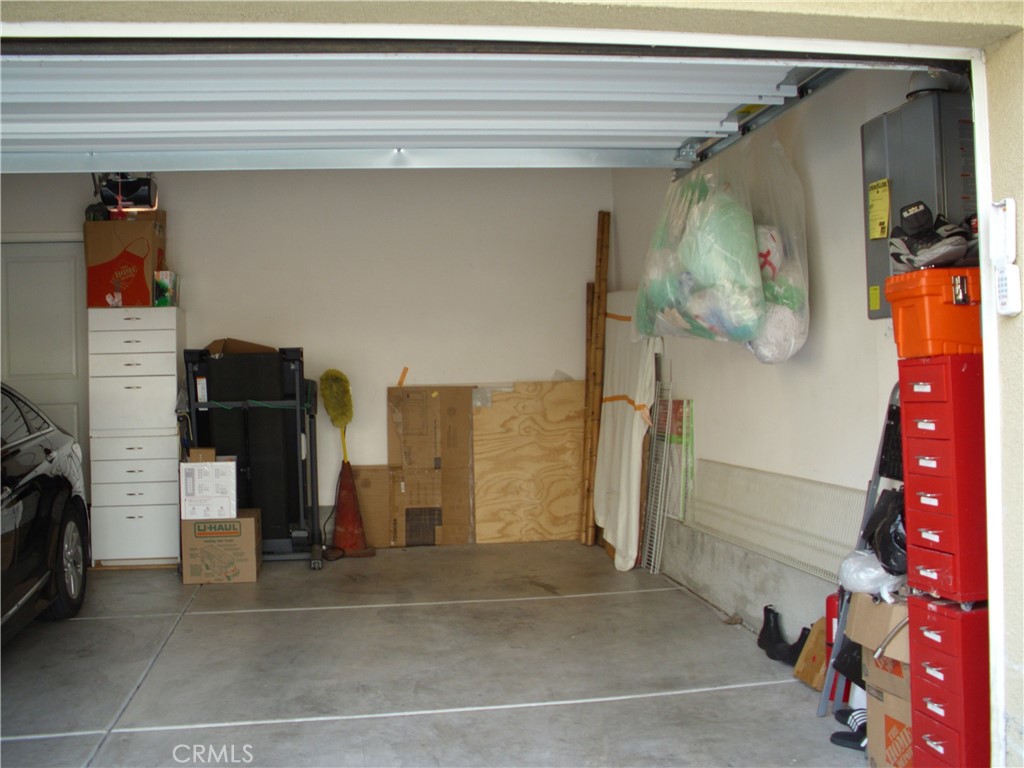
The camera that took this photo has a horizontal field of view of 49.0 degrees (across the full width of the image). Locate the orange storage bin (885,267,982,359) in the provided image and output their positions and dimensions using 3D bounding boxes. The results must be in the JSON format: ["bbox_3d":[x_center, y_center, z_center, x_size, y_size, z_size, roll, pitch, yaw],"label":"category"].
[{"bbox_3d":[1.304,-0.194,3.140,0.430,0.230,0.235,-2,0,-9],"label":"orange storage bin"}]

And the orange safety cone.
[{"bbox_3d":[-1.166,0.877,8.075,0.345,0.680,0.345,-2,0,-9],"label":"orange safety cone"}]

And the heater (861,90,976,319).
[{"bbox_3d":[1.342,-0.543,3.516,0.270,0.650,0.505,-2,0,-9],"label":"heater"}]

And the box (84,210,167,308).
[{"bbox_3d":[-2.708,-0.853,7.890,0.455,0.683,0.450,-2,0,-9],"label":"box"}]

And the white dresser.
[{"bbox_3d":[-2.608,0.362,7.900,0.605,1.775,0.430,-2,0,-9],"label":"white dresser"}]

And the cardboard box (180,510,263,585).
[{"bbox_3d":[-1.883,1.058,7.343,0.460,0.410,0.460,-2,0,-9],"label":"cardboard box"}]

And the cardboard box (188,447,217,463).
[{"bbox_3d":[-1.982,0.456,7.252,0.165,0.096,0.140,-2,0,-9],"label":"cardboard box"}]

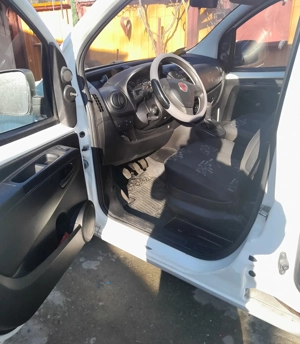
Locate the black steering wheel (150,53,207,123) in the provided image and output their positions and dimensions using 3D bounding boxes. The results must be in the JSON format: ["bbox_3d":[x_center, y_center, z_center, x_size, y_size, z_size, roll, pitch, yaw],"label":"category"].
[{"bbox_3d":[0.144,-0.407,1.508,0.385,0.385,0.130,-24,2,-43],"label":"black steering wheel"}]

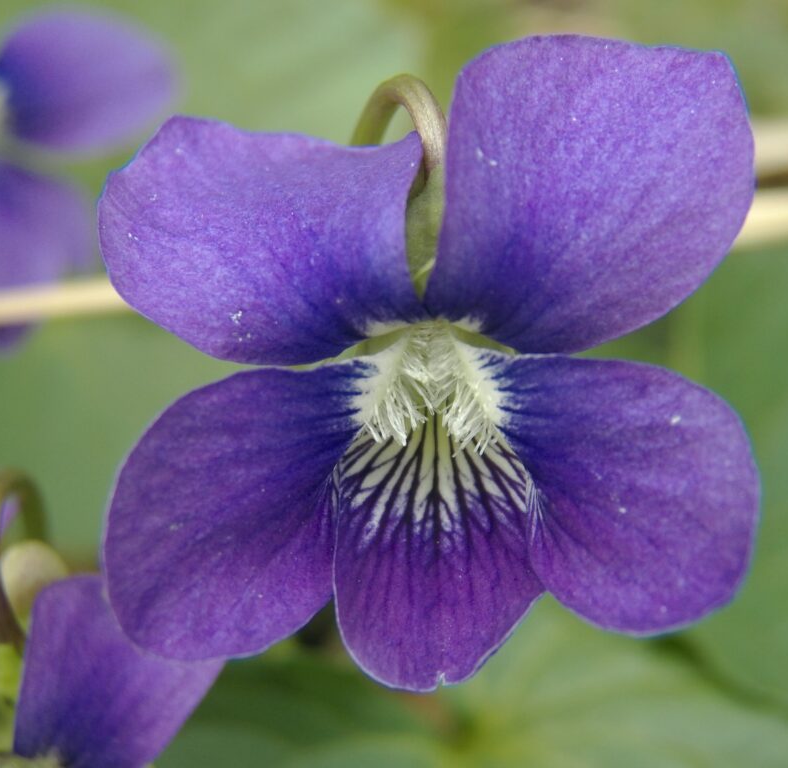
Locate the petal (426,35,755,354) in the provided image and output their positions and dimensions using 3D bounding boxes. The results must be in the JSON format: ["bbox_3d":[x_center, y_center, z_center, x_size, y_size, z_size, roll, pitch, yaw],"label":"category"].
[{"bbox_3d":[0.008,-0.008,0.106,0.014,0.013,0.005,0,-12,-3],"label":"petal"}]

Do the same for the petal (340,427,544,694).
[{"bbox_3d":[0.002,0.007,0.104,0.008,0.011,0.004,0,-9,0],"label":"petal"}]

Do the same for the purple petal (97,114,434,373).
[{"bbox_3d":[-0.006,-0.006,0.106,0.014,0.010,0.005,0,-14,6],"label":"purple petal"}]

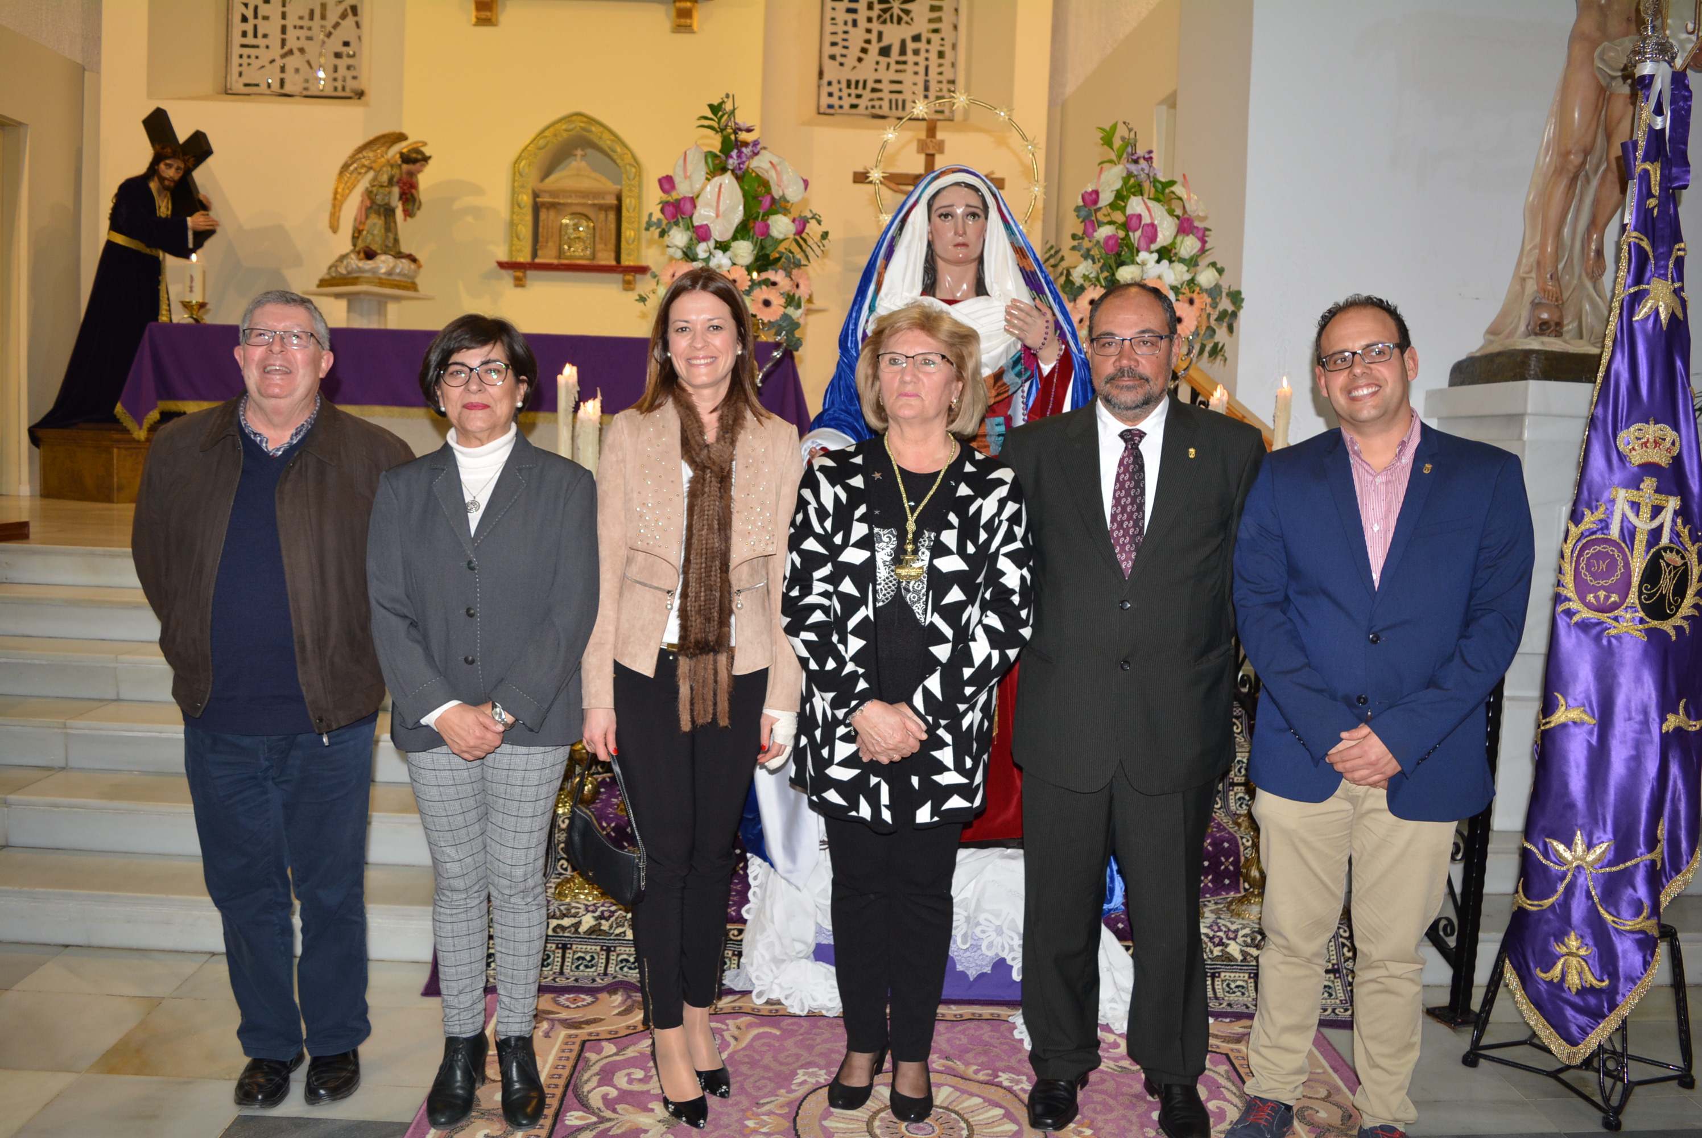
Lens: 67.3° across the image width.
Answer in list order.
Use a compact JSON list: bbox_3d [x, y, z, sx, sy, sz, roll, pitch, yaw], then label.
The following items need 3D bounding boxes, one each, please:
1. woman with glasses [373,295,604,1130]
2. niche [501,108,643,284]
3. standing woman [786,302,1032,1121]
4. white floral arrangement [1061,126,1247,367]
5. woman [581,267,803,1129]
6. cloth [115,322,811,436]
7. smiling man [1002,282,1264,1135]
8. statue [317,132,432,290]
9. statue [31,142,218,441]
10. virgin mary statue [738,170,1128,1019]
[{"bbox_3d":[-0.749,0.309,2.592,0.470,1.620,0.330,2,6,-7],"label":"woman with glasses"},{"bbox_3d":[-1.691,-2.239,7.754,0.920,1.080,0.350,2,6,-2],"label":"niche"},{"bbox_3d":[0.113,0.298,2.692,0.500,1.680,0.340,2,6,0],"label":"standing woman"},{"bbox_3d":[0.794,-0.862,3.458,0.500,0.670,0.430,3,6,8],"label":"white floral arrangement"},{"bbox_3d":[-0.331,0.265,2.663,0.455,1.730,0.330,2,6,-4],"label":"woman"},{"bbox_3d":[-1.912,-0.989,6.621,3.280,0.480,0.950,2,6,-2],"label":"cloth"},{"bbox_3d":[0.578,0.297,2.677,0.530,1.730,0.340,2,6,1],"label":"smiling man"},{"bbox_3d":[-2.755,-2.070,7.383,0.520,0.940,0.520,5,6,22],"label":"statue"},{"bbox_3d":[-4.054,-1.564,7.140,1.000,1.700,0.650,4,6,13],"label":"statue"},{"bbox_3d":[0.201,0.074,3.305,0.910,2.030,0.720,2,6,0],"label":"virgin mary statue"}]

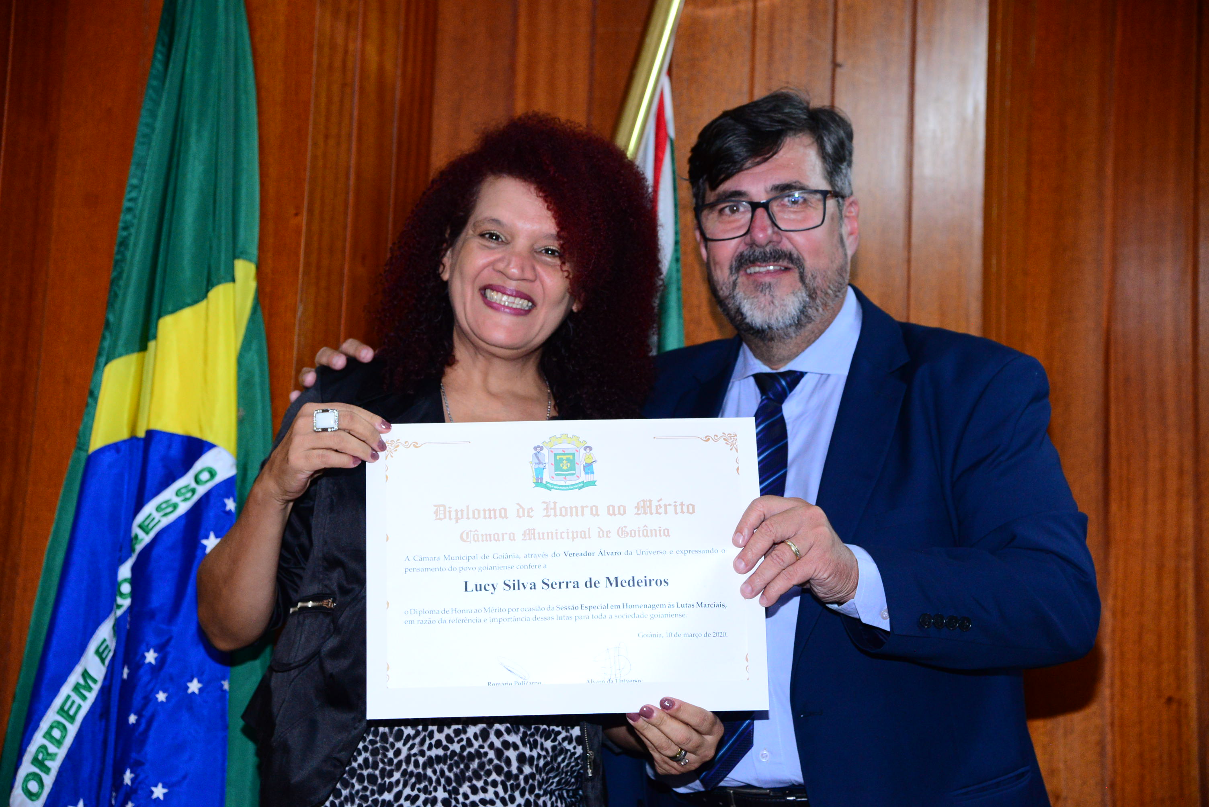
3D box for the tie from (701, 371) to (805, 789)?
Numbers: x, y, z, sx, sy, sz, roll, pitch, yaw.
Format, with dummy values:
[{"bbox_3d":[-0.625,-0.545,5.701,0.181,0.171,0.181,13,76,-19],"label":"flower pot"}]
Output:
[{"bbox_3d":[0.141,0.178,2.560,0.090,0.435,0.070,6,-14,14],"label":"tie"}]

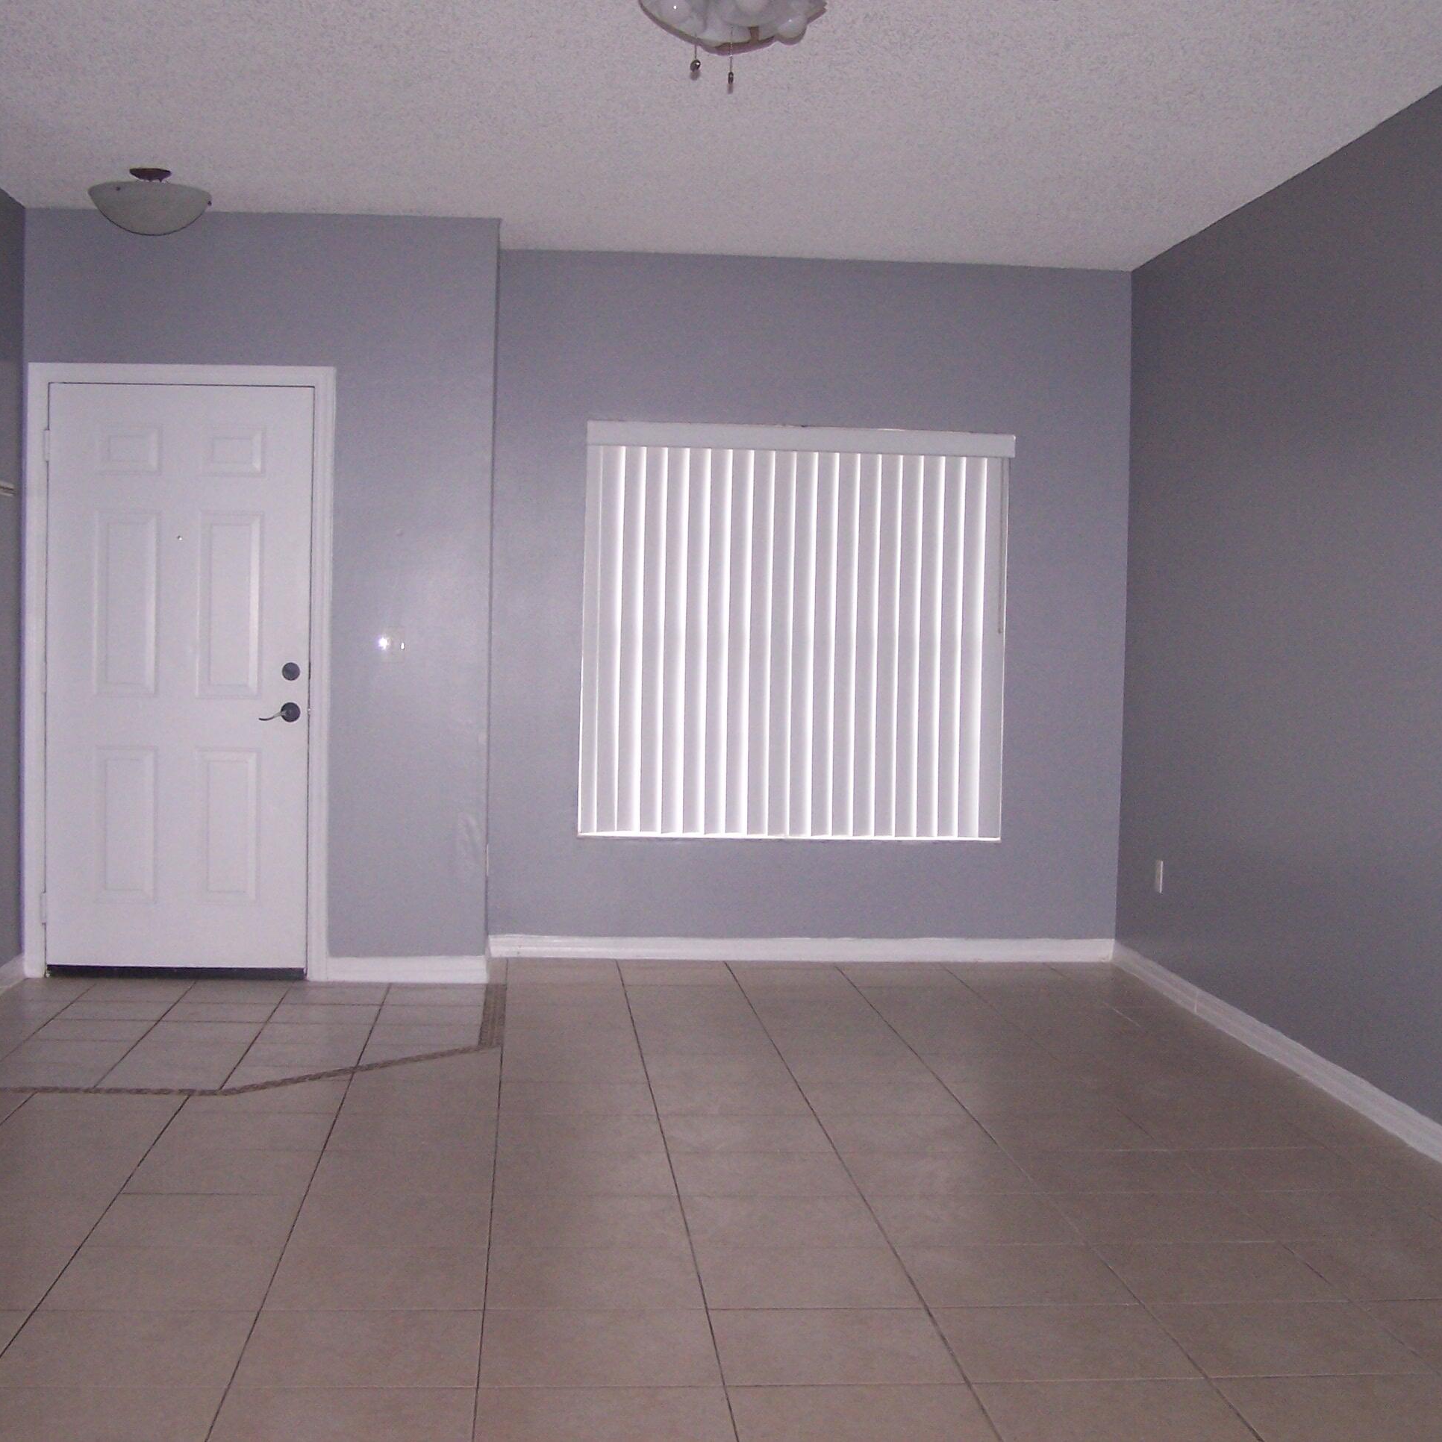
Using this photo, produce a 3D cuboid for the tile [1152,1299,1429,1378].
[{"bbox_3d":[1.022,1.133,3.858,0.407,0.010,0.402,1,3,-5],"label":"tile"}]

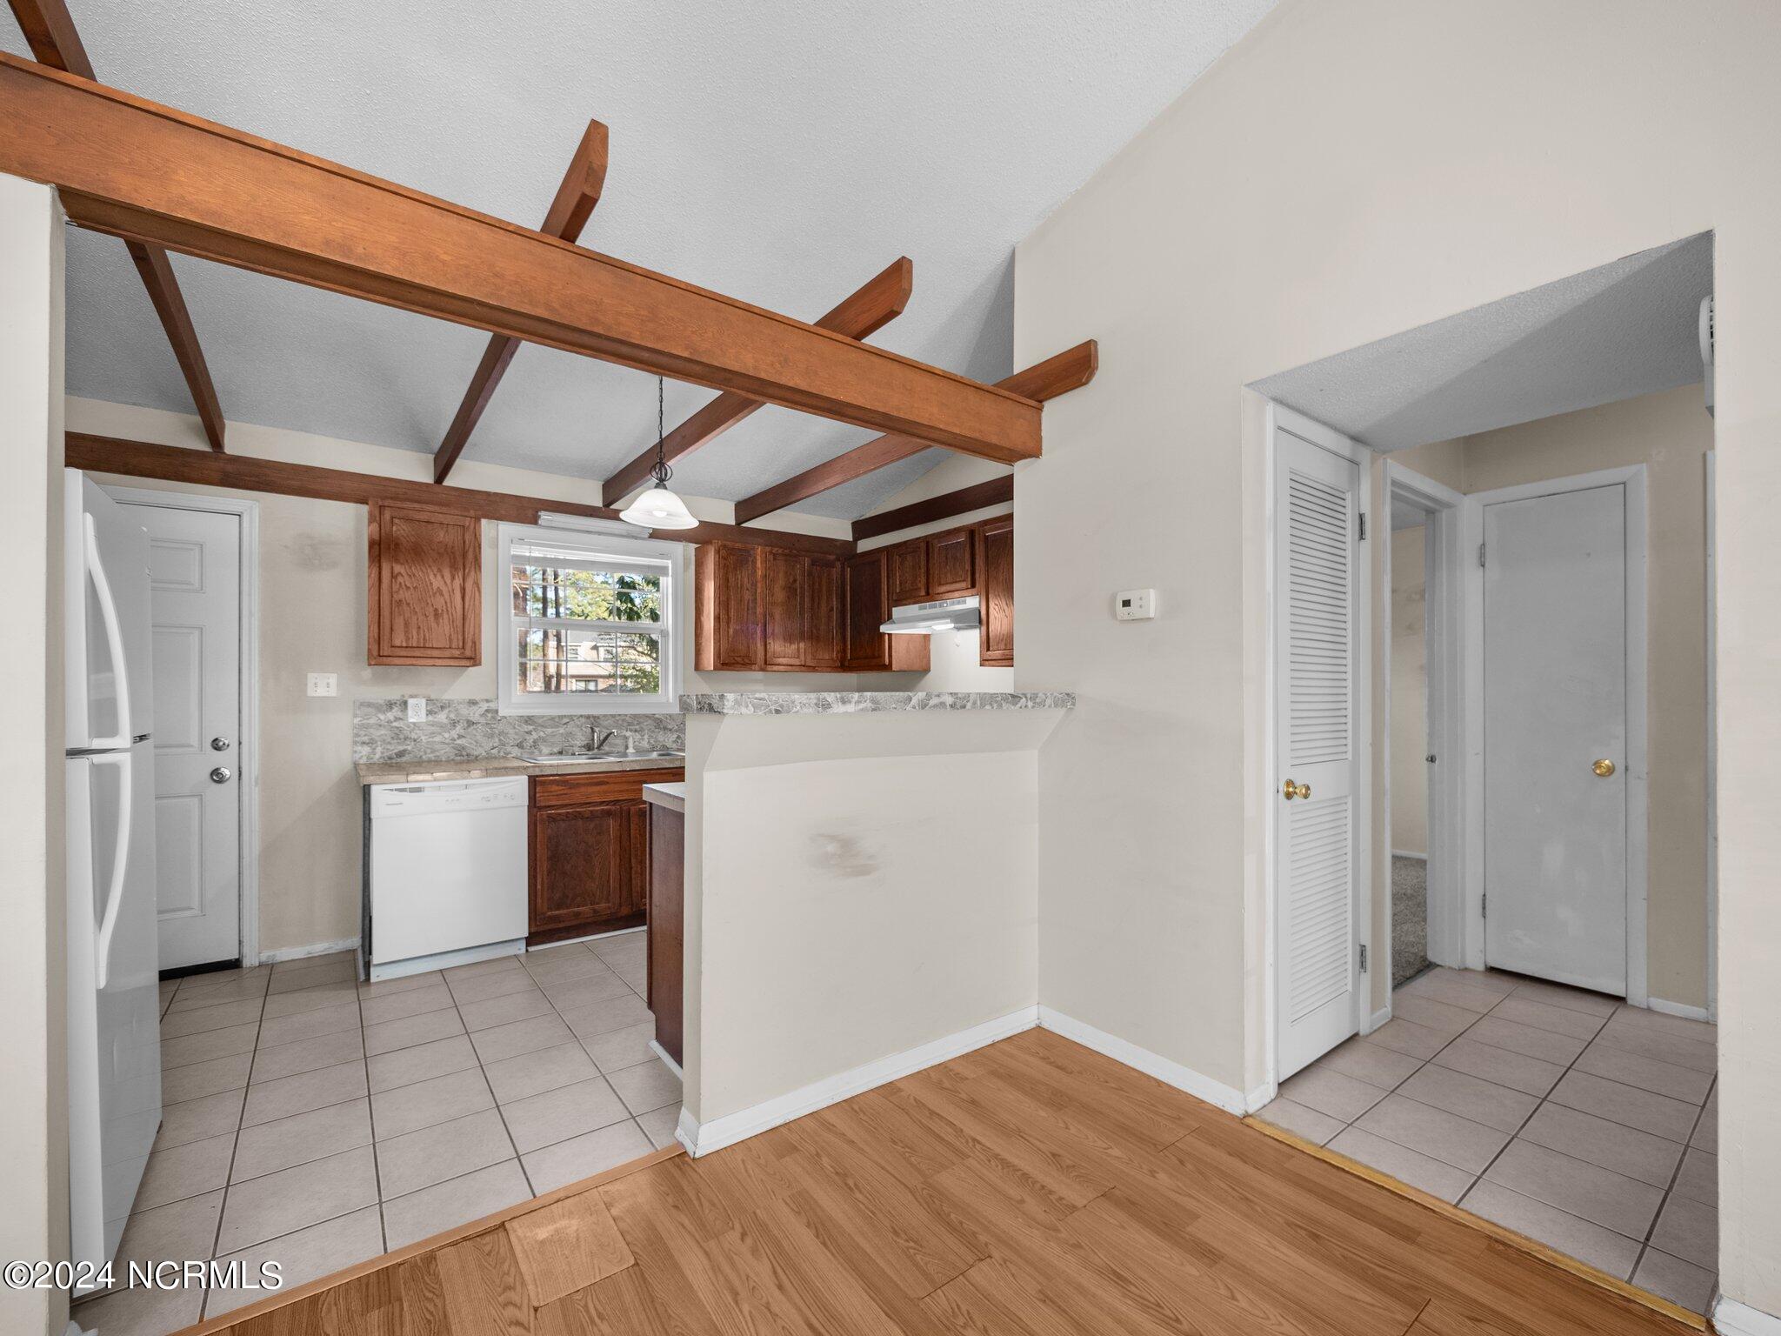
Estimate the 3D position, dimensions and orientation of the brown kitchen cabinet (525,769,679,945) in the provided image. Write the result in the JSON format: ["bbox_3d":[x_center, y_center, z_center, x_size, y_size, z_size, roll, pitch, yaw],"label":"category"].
[{"bbox_3d":[-1.507,0.949,3.896,0.904,0.851,0.579,1,-1,-37],"label":"brown kitchen cabinet"}]

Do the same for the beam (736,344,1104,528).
[{"bbox_3d":[-0.136,-1.012,3.542,0.044,0.131,2.797,1,-1,-37],"label":"beam"}]

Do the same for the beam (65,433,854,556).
[{"bbox_3d":[-1.901,-0.856,4.036,4.133,0.140,0.040,1,-1,-37],"label":"beam"}]

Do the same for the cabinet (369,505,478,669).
[{"bbox_3d":[-2.304,-0.381,3.563,0.455,0.755,0.310,1,-1,-37],"label":"cabinet"}]

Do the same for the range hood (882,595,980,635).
[{"bbox_3d":[0.293,-0.288,4.080,0.455,0.173,0.752,1,-1,-37],"label":"range hood"}]

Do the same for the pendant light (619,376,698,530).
[{"bbox_3d":[-0.981,-0.960,3.050,0.330,0.689,0.330,1,-1,-37],"label":"pendant light"}]

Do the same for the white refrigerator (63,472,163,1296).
[{"bbox_3d":[-2.116,0.450,1.583,0.728,1.673,0.708,1,-1,-37],"label":"white refrigerator"}]

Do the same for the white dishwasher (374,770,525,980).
[{"bbox_3d":[-2.154,0.922,3.501,0.605,0.860,0.590,1,-1,-37],"label":"white dishwasher"}]

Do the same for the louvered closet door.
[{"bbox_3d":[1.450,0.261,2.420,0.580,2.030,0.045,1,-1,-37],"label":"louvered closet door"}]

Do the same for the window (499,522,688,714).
[{"bbox_3d":[-1.693,-0.244,4.139,1.000,1.010,0.099,1,-1,-37],"label":"window"}]

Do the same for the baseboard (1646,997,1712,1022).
[{"bbox_3d":[3.044,1.306,2.779,0.015,0.055,0.168,1,-1,-37],"label":"baseboard"}]

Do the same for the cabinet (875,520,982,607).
[{"bbox_3d":[0.351,-0.557,4.122,0.312,0.371,0.752,1,-1,-37],"label":"cabinet"}]

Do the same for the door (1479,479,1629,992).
[{"bbox_3d":[2.839,0.302,3.088,0.040,2.034,0.457,1,-1,-37],"label":"door"}]

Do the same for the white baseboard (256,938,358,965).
[{"bbox_3d":[-2.750,1.332,3.410,0.375,0.055,0.015,1,-1,-37],"label":"white baseboard"}]

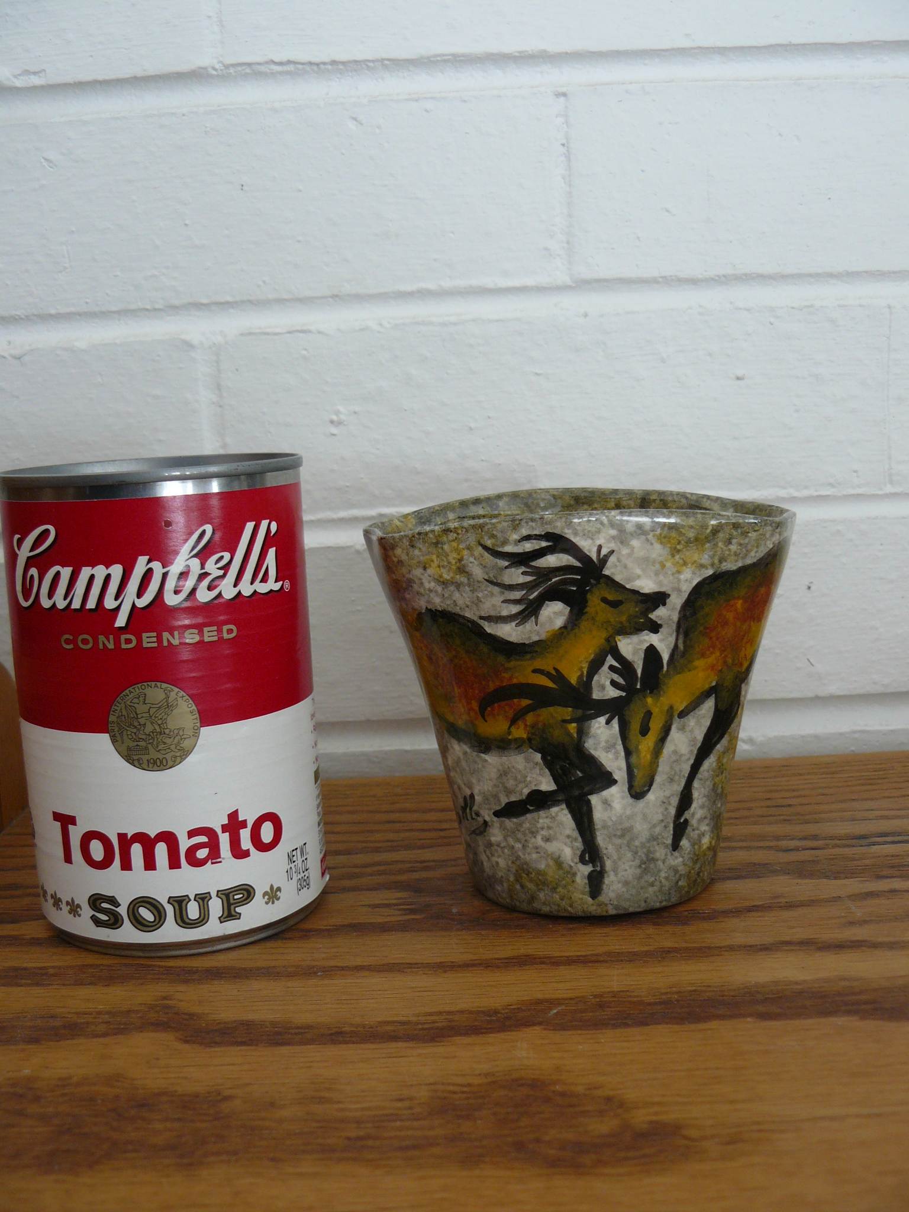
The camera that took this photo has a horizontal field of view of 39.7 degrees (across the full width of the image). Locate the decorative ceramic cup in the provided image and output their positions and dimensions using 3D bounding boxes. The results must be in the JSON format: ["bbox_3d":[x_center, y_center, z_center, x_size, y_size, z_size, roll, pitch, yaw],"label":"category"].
[{"bbox_3d":[0.031,0.019,0.297,0.099,0.088,0.061,-3,10,2],"label":"decorative ceramic cup"}]

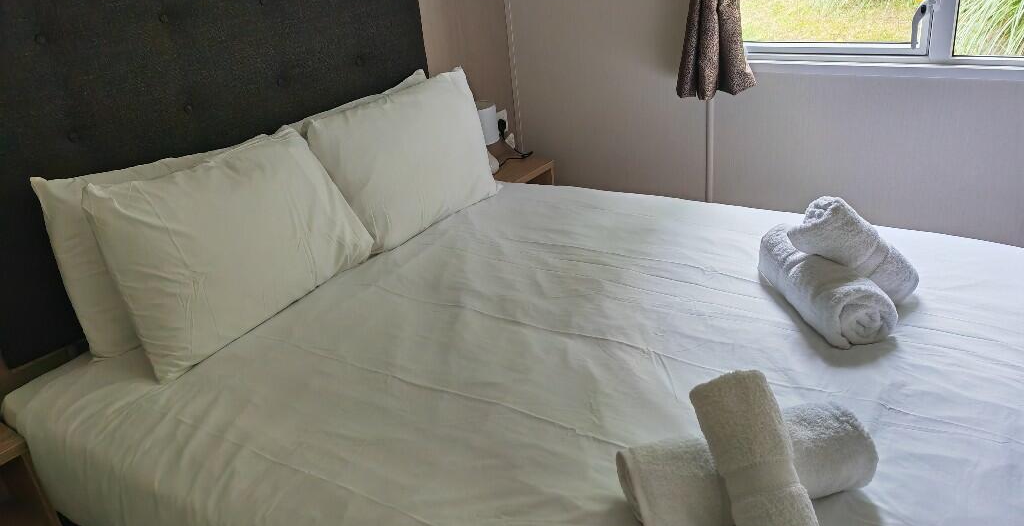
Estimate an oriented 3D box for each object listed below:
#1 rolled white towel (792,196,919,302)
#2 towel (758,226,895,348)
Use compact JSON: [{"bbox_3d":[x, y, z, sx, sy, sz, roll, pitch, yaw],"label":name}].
[{"bbox_3d":[0.718,-0.023,1.674,0.268,0.106,0.104,25,13,-25],"label":"rolled white towel"},{"bbox_3d":[0.660,0.046,1.710,0.139,0.141,0.327,-9,24,-6],"label":"towel"}]

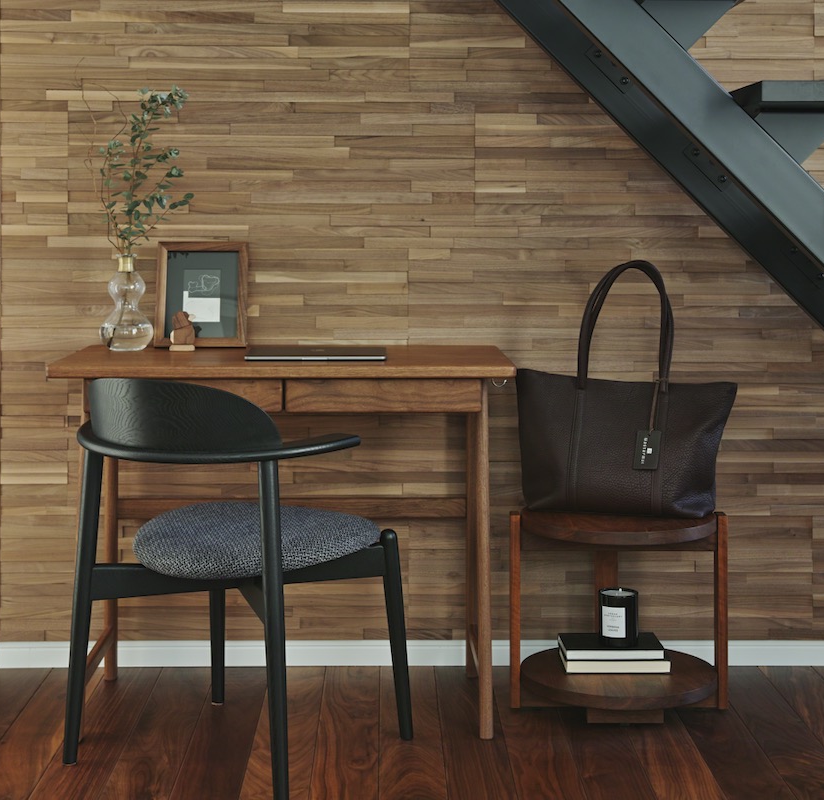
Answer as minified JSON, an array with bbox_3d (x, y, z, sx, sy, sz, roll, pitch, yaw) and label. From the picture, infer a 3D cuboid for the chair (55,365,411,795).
[{"bbox_3d":[-0.335,0.307,2.690,0.530,0.730,0.530,3,6,30],"label":"chair"}]

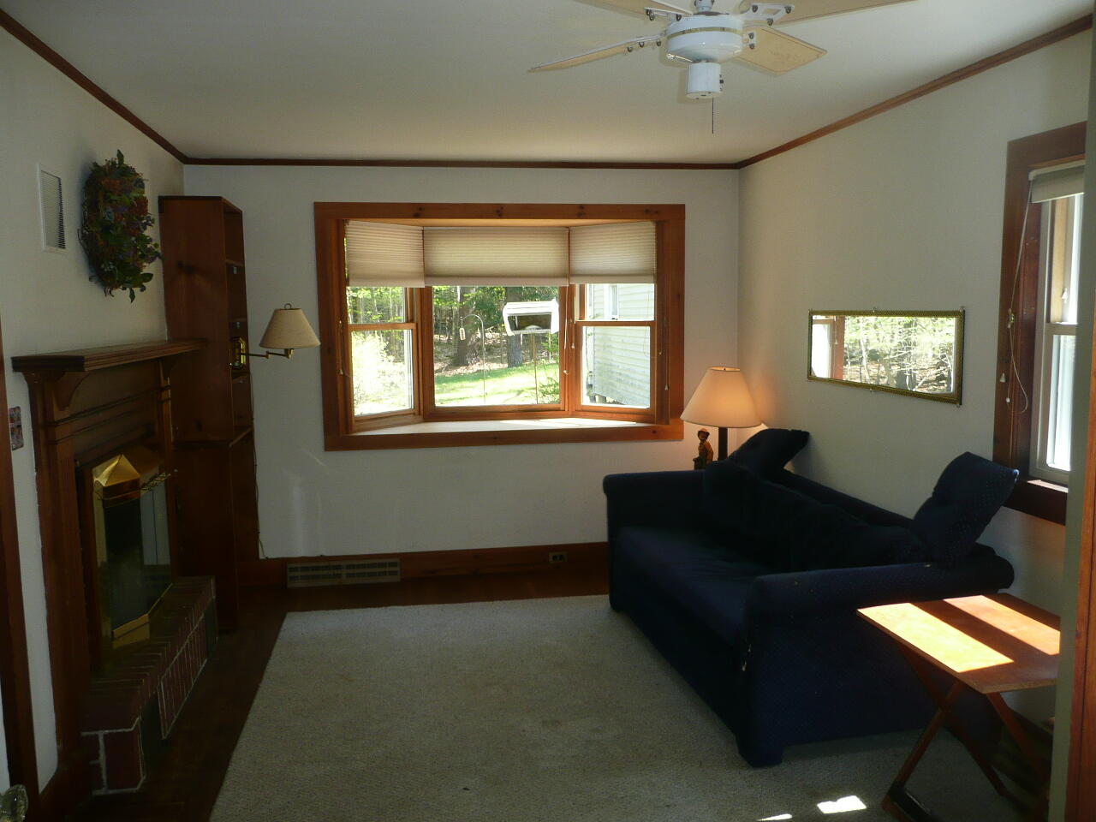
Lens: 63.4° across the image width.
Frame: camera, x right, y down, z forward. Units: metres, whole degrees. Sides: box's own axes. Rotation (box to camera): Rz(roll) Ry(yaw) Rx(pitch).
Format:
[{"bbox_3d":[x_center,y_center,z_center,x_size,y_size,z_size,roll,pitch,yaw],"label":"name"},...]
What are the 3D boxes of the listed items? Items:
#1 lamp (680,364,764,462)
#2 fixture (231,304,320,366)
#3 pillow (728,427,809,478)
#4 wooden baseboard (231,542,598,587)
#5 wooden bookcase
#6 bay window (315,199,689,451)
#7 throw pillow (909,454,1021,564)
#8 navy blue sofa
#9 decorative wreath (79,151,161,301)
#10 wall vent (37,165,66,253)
[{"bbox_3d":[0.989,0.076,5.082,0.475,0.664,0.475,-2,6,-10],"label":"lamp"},{"bbox_3d":[-1.333,-0.359,4.309,0.466,0.317,0.475,-2,6,-10],"label":"fixture"},{"bbox_3d":[1.135,0.237,4.640,0.149,0.406,0.396,39,-1,-11],"label":"pillow"},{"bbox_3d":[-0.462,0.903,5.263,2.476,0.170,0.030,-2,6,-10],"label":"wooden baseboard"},{"bbox_3d":[-1.747,0.004,4.615,0.272,2.119,0.664,-2,6,-10],"label":"wooden bookcase"},{"bbox_3d":[-0.261,-0.508,5.369,2.134,1.387,0.456,-2,6,-10],"label":"bay window"},{"bbox_3d":[1.427,0.337,3.114,0.149,0.406,0.366,39,-1,-11],"label":"throw pillow"},{"bbox_3d":[0.955,0.740,3.975,0.961,0.753,1.981,-2,6,-10],"label":"navy blue sofa"},{"bbox_3d":[-1.623,-0.699,3.424,0.149,0.555,0.565,-2,6,-10],"label":"decorative wreath"},{"bbox_3d":[-1.597,-0.652,2.877,0.020,0.258,0.213,-2,6,-10],"label":"wall vent"}]

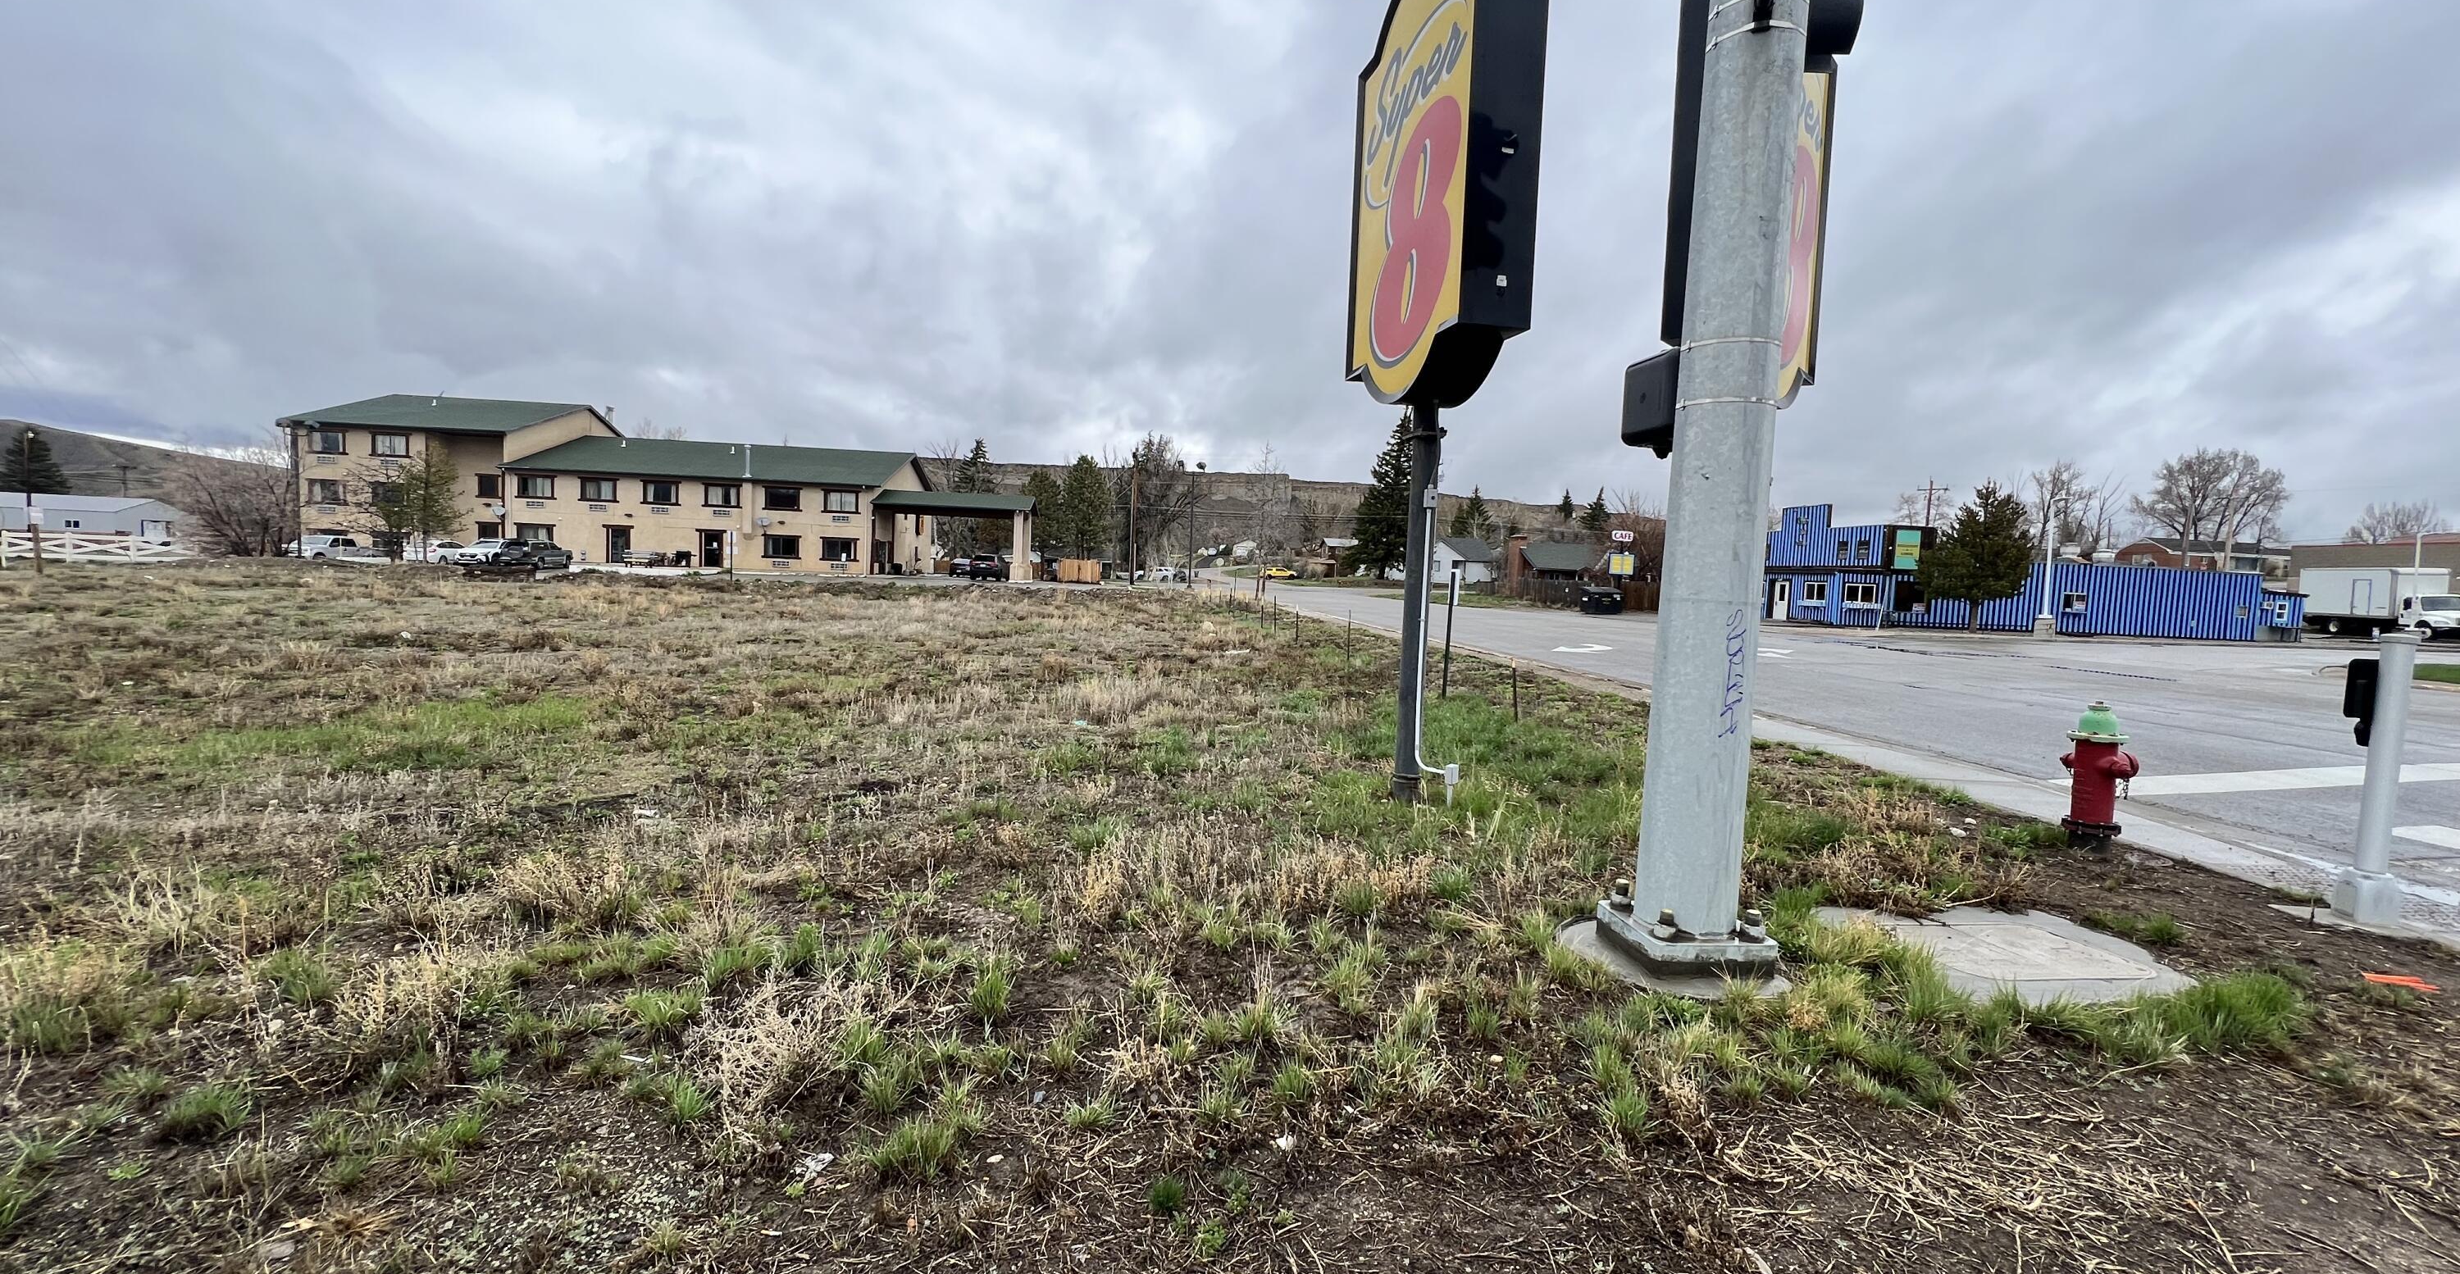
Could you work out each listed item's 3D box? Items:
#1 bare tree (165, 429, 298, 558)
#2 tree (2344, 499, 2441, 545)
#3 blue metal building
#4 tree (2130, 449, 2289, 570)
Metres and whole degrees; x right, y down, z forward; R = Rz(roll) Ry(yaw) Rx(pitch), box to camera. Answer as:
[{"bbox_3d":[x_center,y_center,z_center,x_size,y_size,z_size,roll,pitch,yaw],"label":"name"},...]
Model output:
[{"bbox_3d":[-54.205,-7.604,50.241,5.200,6.967,5.200,6,5,43],"label":"bare tree"},{"bbox_3d":[111.196,-7.156,88.412,7.000,11.902,7.000,-1,5,-39],"label":"tree"},{"bbox_3d":[42.258,-3.441,50.339,22.500,6.100,10.600,2,4,-5],"label":"blue metal building"},{"bbox_3d":[89.971,-10.341,85.497,10.800,14.200,10.800,2,4,-5],"label":"tree"}]

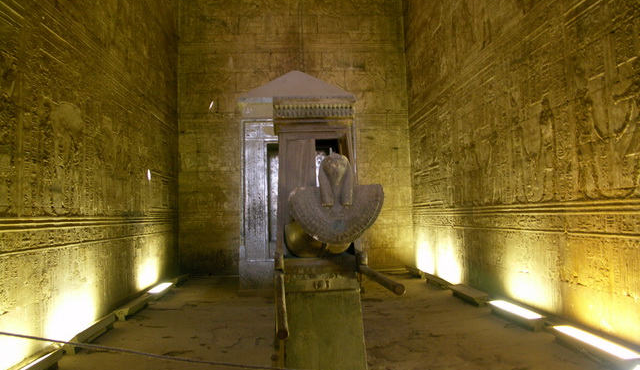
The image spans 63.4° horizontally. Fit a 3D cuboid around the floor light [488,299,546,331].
[{"bbox_3d":[2.492,1.663,6.617,0.240,0.158,1.244,-1,-3,-5],"label":"floor light"}]

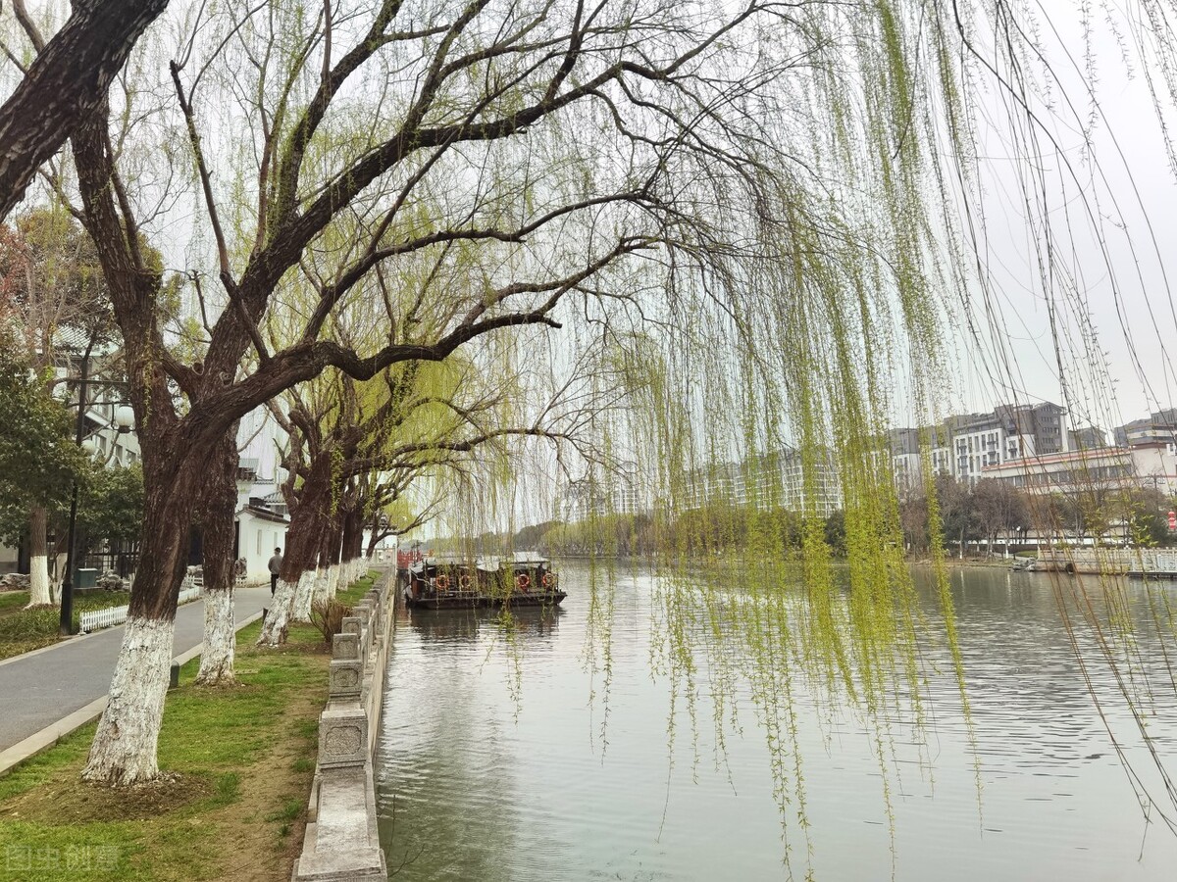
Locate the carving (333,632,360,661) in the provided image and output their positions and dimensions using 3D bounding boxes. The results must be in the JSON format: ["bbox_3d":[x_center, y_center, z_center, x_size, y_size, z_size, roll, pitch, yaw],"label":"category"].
[{"bbox_3d":[-2.706,2.294,10.221,0.260,0.270,0.230,2,-7,-14],"label":"carving"}]

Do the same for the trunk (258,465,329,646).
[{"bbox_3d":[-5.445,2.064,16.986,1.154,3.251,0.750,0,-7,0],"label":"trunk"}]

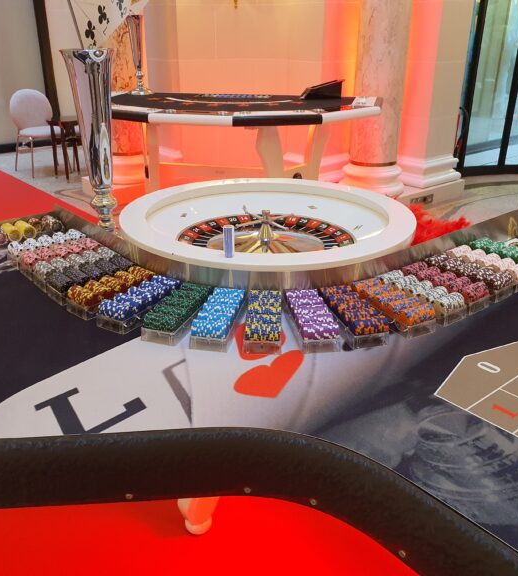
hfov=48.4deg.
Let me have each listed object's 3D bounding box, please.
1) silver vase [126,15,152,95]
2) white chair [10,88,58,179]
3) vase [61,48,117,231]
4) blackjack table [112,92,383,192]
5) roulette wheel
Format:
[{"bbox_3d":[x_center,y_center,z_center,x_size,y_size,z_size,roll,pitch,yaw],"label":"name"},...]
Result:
[{"bbox_3d":[-0.860,-1.668,4.144,0.148,0.520,0.148,0,24,0],"label":"silver vase"},{"bbox_3d":[-2.231,-1.581,5.851,0.480,0.810,0.520,-16,29,-33],"label":"white chair"},{"bbox_3d":[-0.429,-0.356,1.546,0.140,0.510,0.140,0,24,0],"label":"vase"},{"bbox_3d":[-0.137,-0.740,3.854,1.940,0.945,1.170,2,24,3],"label":"blackjack table"},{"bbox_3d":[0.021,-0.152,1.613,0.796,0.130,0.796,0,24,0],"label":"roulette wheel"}]

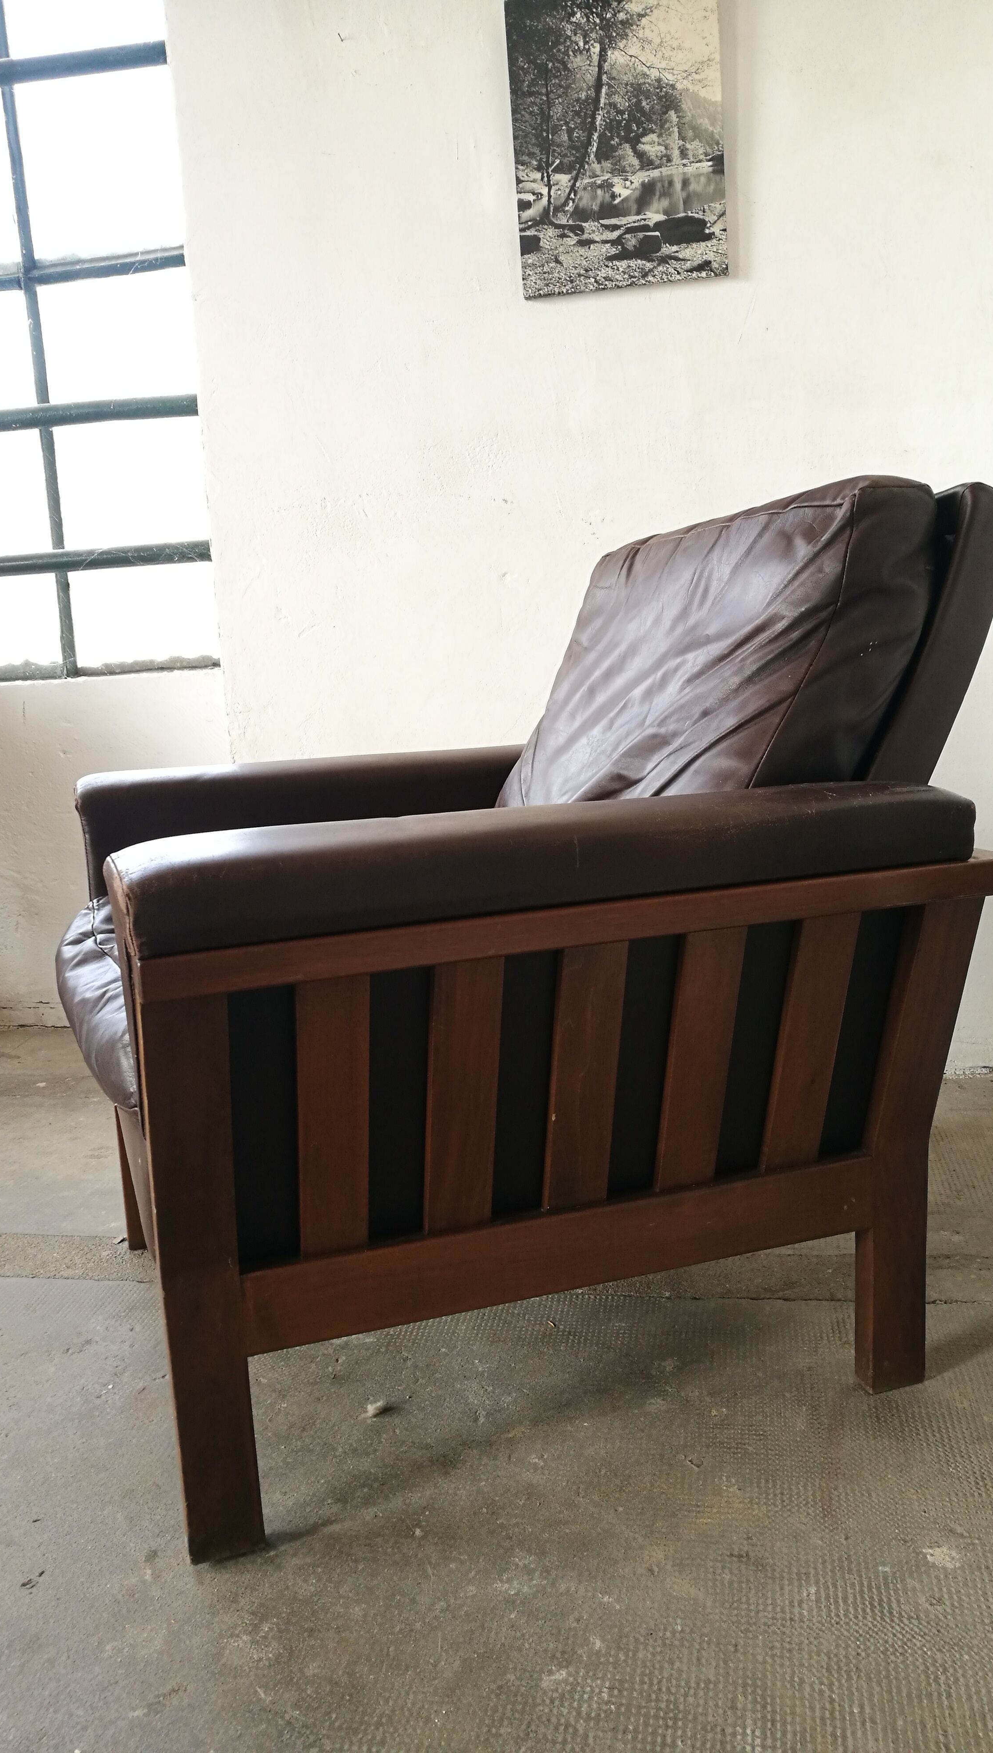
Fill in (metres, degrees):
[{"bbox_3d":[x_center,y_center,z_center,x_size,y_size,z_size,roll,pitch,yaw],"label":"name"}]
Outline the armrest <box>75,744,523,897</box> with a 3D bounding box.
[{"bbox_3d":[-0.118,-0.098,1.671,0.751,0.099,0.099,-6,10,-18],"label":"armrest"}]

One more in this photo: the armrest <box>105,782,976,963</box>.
[{"bbox_3d":[0.058,-0.022,1.155,0.748,0.085,0.099,-6,10,-18],"label":"armrest"}]

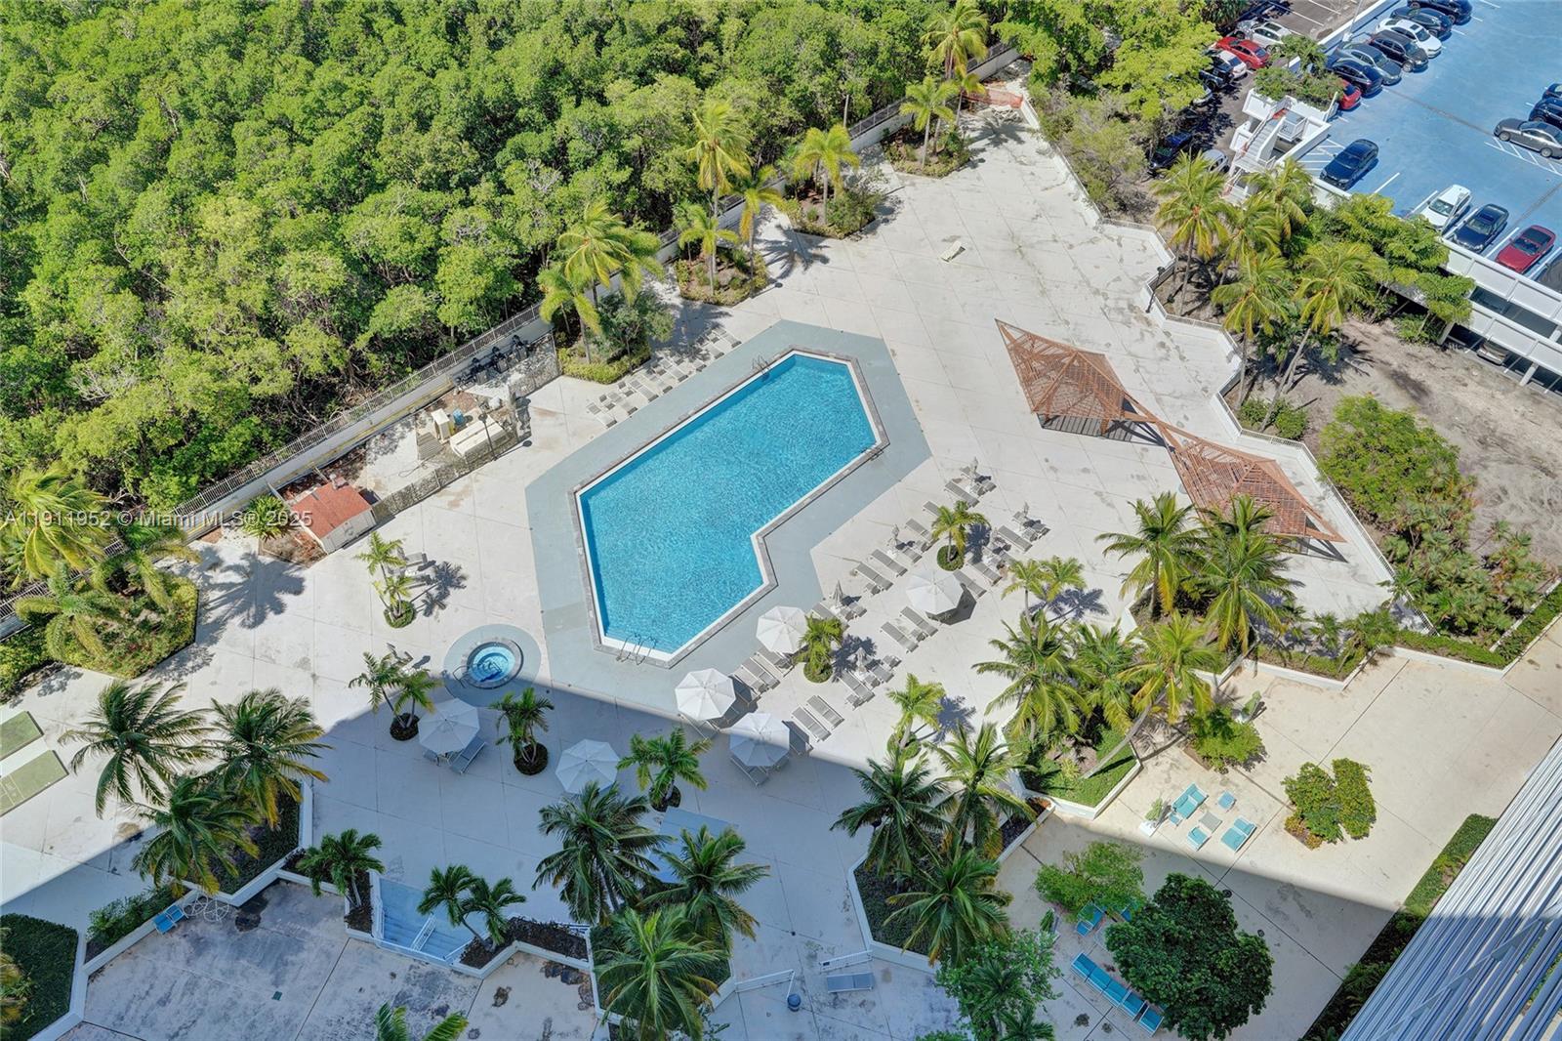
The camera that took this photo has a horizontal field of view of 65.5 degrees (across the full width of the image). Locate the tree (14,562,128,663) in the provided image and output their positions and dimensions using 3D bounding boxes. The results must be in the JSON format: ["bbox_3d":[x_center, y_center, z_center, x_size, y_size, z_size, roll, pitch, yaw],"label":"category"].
[{"bbox_3d":[-33.107,5.628,58.629,5.400,6.700,5.200,-2,51,0],"label":"tree"}]

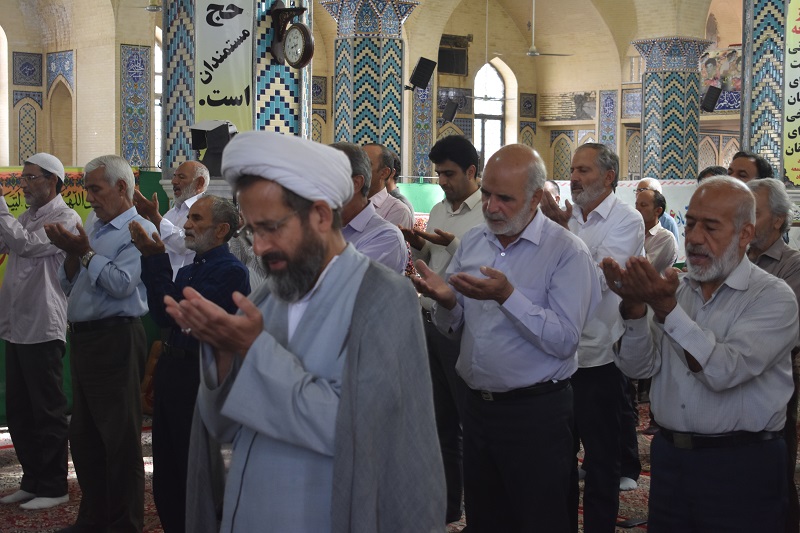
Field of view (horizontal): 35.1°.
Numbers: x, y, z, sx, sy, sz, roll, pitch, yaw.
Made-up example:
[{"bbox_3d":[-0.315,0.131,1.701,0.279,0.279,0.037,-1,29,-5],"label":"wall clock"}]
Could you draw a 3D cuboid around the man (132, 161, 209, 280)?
[{"bbox_3d":[-1.260,0.262,7.150,0.560,1.720,0.530,-1,3,-37],"label":"man"}]

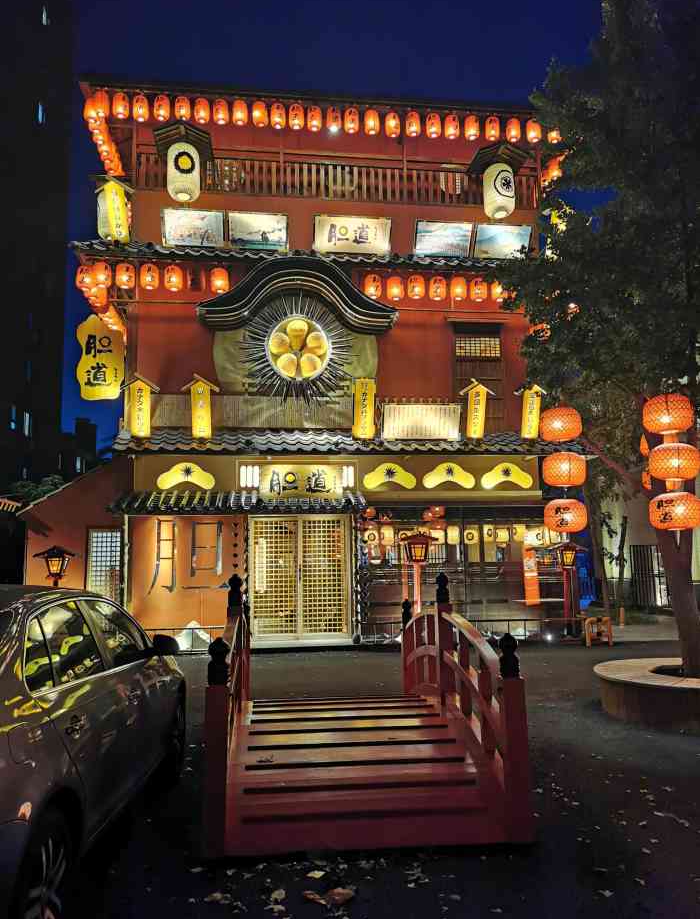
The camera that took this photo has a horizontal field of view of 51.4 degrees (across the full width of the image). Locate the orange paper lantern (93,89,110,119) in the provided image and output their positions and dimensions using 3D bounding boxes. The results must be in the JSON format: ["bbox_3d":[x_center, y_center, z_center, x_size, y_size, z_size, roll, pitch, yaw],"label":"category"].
[{"bbox_3d":[-4.509,-6.467,13.247,0.278,0.433,0.278,0,-8,-7],"label":"orange paper lantern"}]

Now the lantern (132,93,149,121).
[{"bbox_3d":[-3.680,-6.174,12.803,0.280,0.455,0.280,0,-7,-7],"label":"lantern"}]

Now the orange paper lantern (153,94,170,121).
[{"bbox_3d":[-3.451,-6.453,13.382,0.278,0.433,0.278,0,-8,-7],"label":"orange paper lantern"}]

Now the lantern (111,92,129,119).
[{"bbox_3d":[-4.176,-6.453,13.288,0.278,0.433,0.278,0,-8,-7],"label":"lantern"}]

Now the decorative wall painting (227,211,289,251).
[{"bbox_3d":[-1.691,-4.199,13.404,1.070,0.680,0.090,0,14,-7],"label":"decorative wall painting"}]

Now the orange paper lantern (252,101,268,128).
[{"bbox_3d":[-1.478,-5.723,12.075,0.255,0.375,0.255,0,-8,-8],"label":"orange paper lantern"}]

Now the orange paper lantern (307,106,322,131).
[{"bbox_3d":[-0.658,-6.371,13.610,0.280,0.426,0.280,0,-8,-7],"label":"orange paper lantern"}]

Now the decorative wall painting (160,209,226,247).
[{"bbox_3d":[-2.910,-4.313,13.585,1.114,0.644,0.060,0,17,-7],"label":"decorative wall painting"}]

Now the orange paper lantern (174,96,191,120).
[{"bbox_3d":[-3.056,-6.414,13.308,0.280,0.407,0.280,0,-8,-7],"label":"orange paper lantern"}]

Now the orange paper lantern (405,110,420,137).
[{"bbox_3d":[1.208,-6.382,13.851,0.284,0.426,0.284,0,-8,-7],"label":"orange paper lantern"}]

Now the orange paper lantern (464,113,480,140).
[{"bbox_3d":[2.325,-6.320,13.816,0.300,0.430,0.300,0,-8,-7],"label":"orange paper lantern"}]

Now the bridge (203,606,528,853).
[{"bbox_3d":[-0.068,1.671,5.807,1.800,1.400,3.500,0,-8,-6],"label":"bridge"}]

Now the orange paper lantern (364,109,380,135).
[{"bbox_3d":[0.426,-6.366,13.748,0.283,0.424,0.283,0,-8,-7],"label":"orange paper lantern"}]

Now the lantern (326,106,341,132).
[{"bbox_3d":[-0.299,-6.186,13.203,0.280,0.455,0.280,0,-7,-7],"label":"lantern"}]

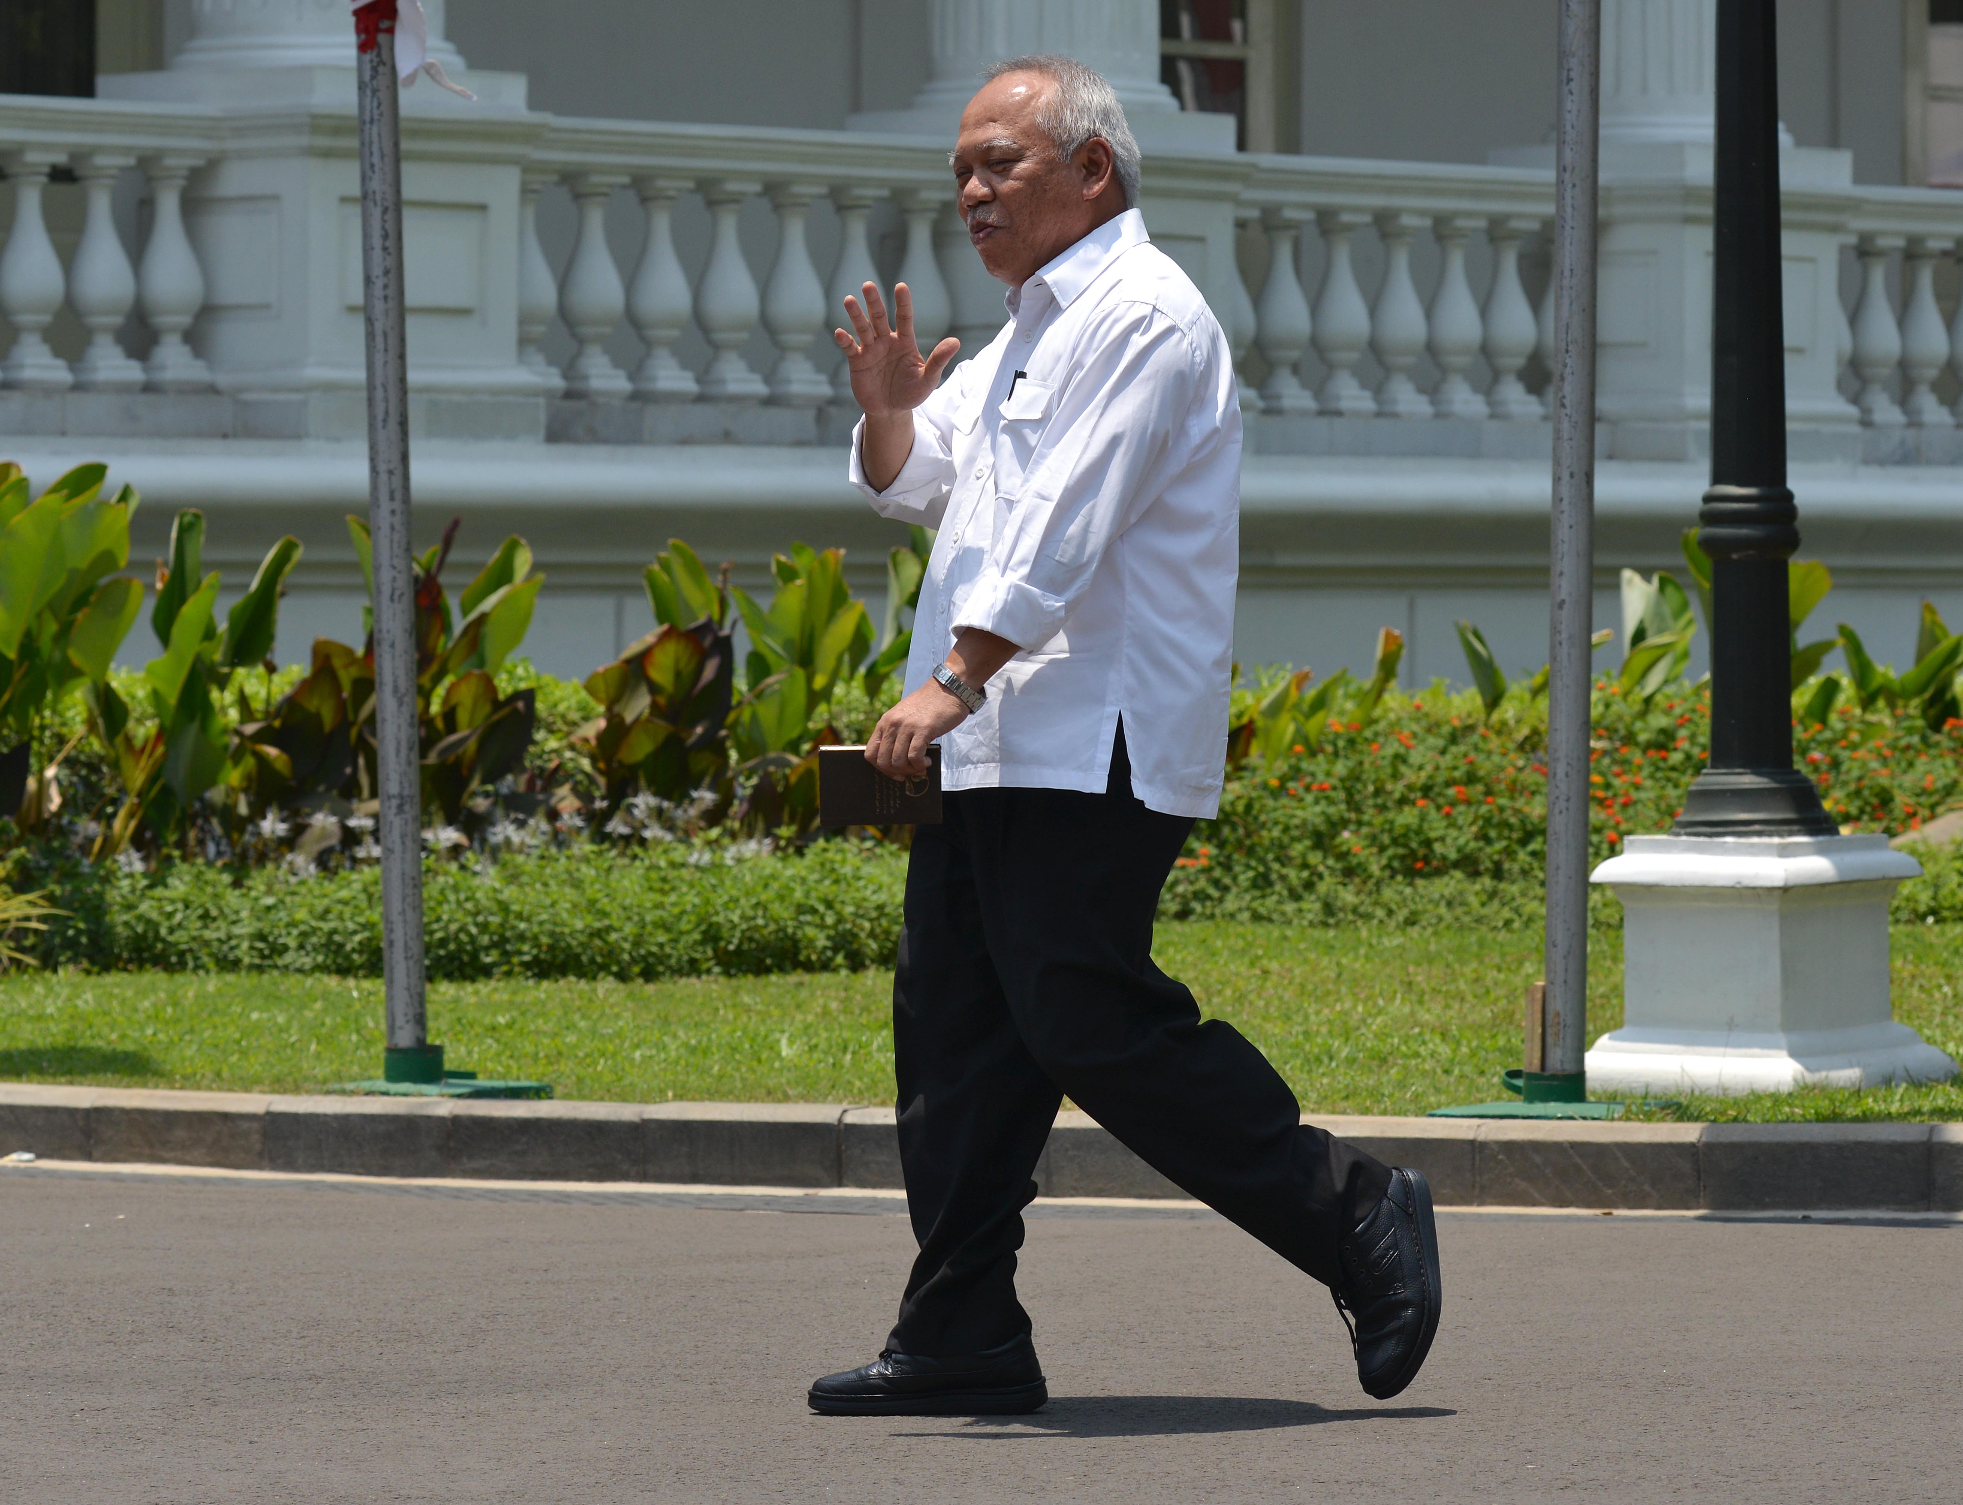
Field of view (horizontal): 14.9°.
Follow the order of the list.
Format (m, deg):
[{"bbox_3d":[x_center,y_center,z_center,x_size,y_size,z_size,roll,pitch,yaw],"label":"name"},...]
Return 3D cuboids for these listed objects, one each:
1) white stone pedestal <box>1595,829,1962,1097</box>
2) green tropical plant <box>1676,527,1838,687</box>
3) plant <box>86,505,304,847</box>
[{"bbox_3d":[1.361,0.363,12.950,0.470,0.440,0.470,1,2,38],"label":"white stone pedestal"},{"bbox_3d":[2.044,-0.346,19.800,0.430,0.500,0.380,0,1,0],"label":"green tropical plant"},{"bbox_3d":[-1.779,-0.117,17.000,0.480,0.870,0.440,0,1,0],"label":"plant"}]

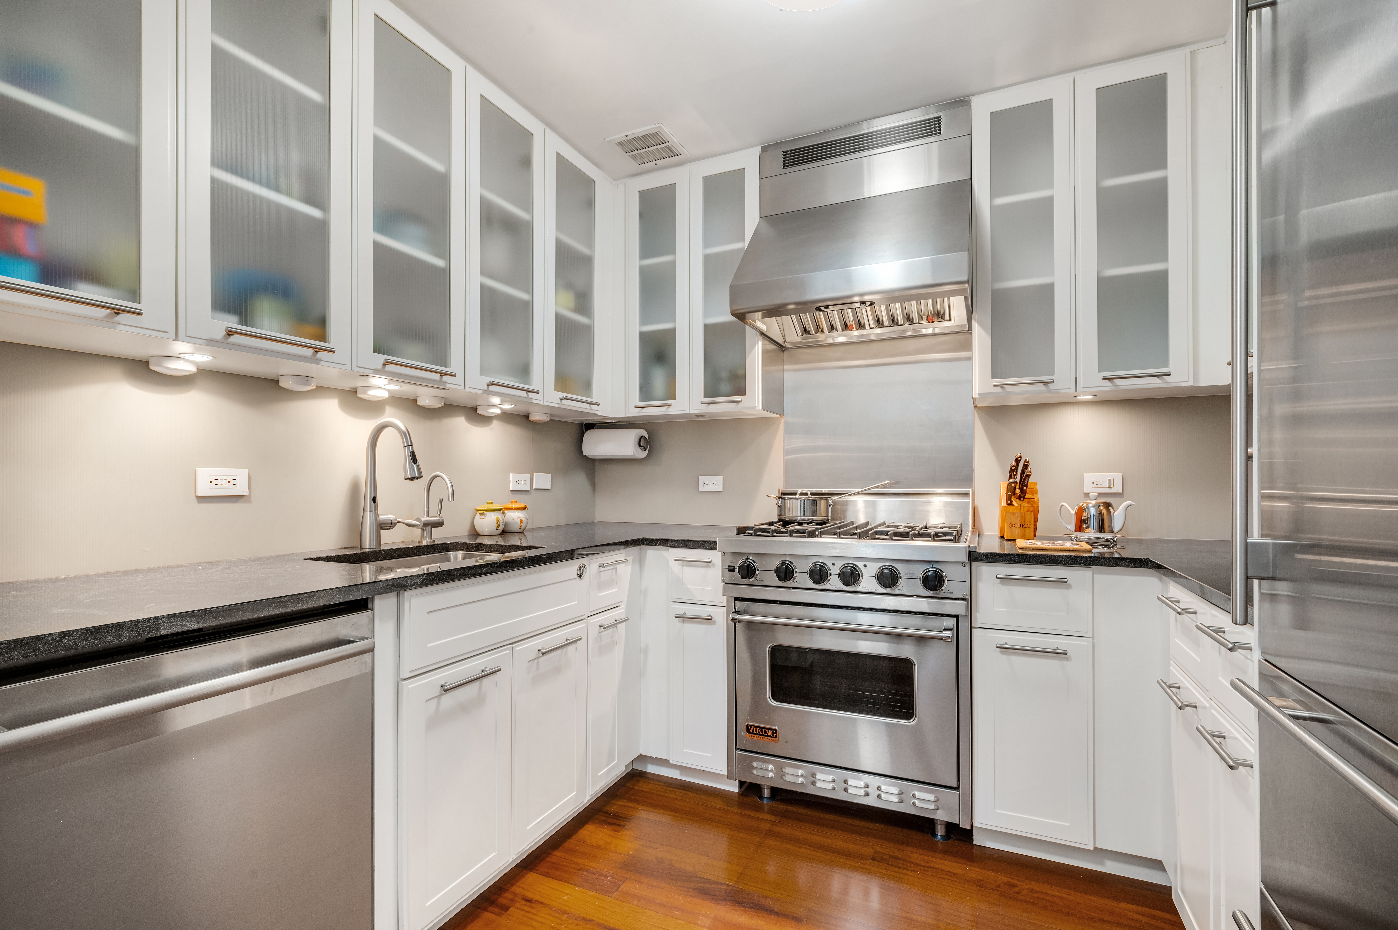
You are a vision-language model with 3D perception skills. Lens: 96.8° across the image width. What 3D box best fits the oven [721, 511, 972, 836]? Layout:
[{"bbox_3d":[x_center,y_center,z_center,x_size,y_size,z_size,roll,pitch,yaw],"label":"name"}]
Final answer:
[{"bbox_3d":[0.557,0.696,2.186,0.762,0.965,0.695,0,-1,24],"label":"oven"}]

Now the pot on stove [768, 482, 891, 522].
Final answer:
[{"bbox_3d":[0.503,0.138,2.417,0.473,0.158,0.205,0,-1,9],"label":"pot on stove"}]

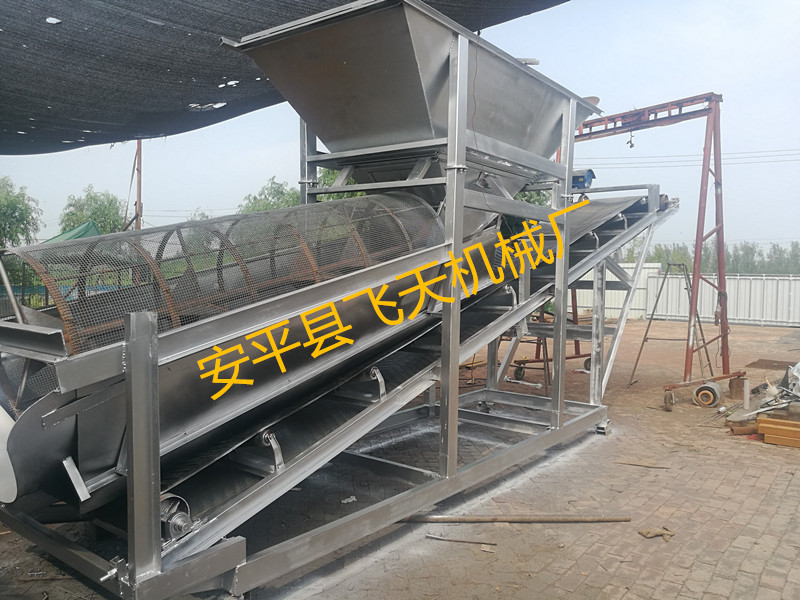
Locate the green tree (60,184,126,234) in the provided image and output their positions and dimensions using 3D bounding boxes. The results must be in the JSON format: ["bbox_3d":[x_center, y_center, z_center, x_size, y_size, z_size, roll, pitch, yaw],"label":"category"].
[{"bbox_3d":[-17.170,-3.480,35.200,3.900,6.010,3.800,1,4,0],"label":"green tree"}]

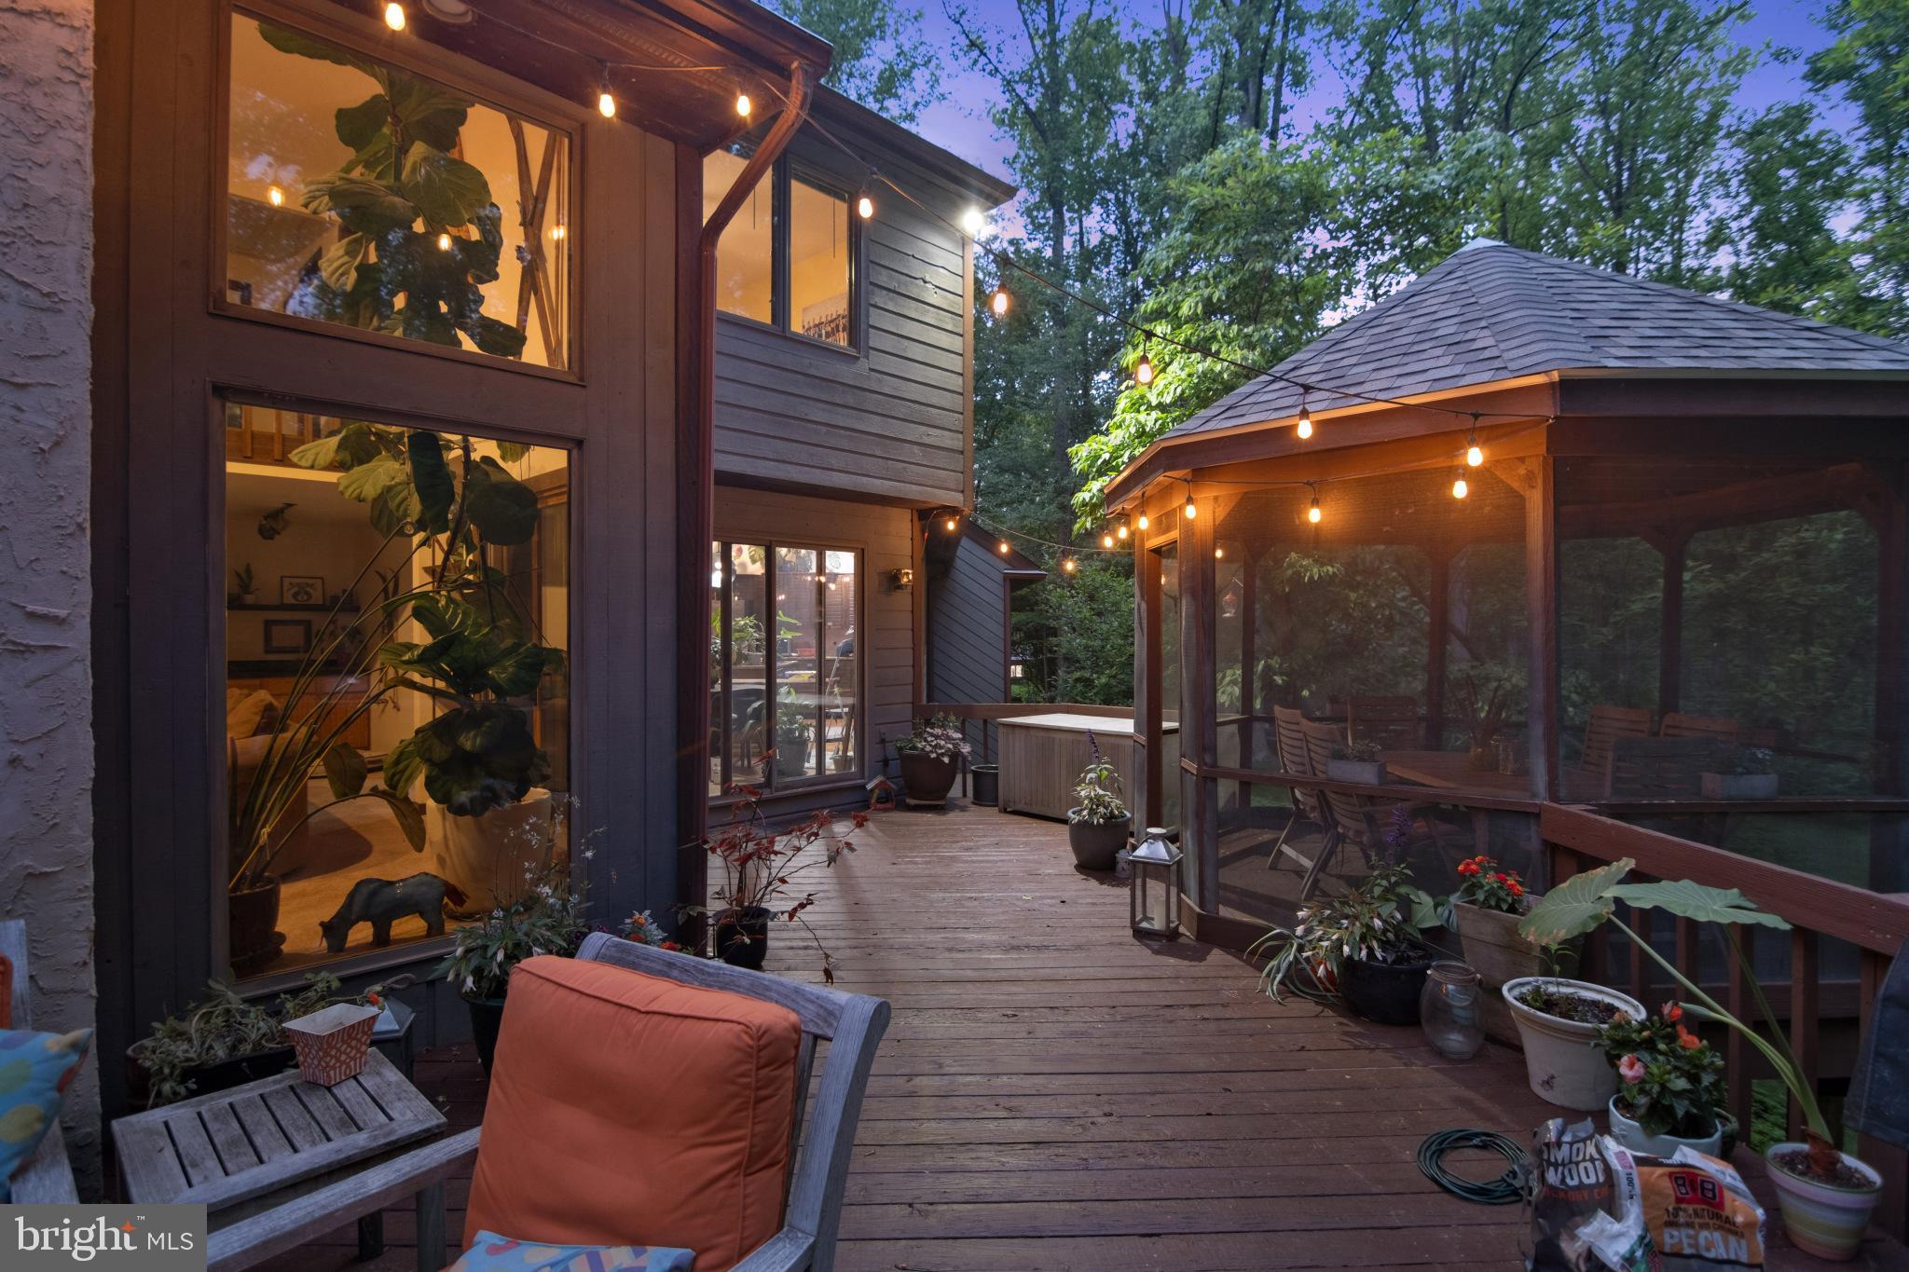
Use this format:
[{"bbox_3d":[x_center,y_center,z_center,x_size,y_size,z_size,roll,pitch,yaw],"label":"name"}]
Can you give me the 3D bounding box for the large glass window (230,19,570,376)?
[{"bbox_3d":[-2.088,-1.657,3.512,1.200,1.020,0.090,0,0,-45],"label":"large glass window"}]

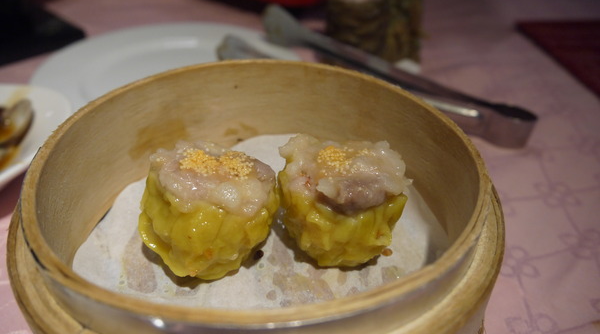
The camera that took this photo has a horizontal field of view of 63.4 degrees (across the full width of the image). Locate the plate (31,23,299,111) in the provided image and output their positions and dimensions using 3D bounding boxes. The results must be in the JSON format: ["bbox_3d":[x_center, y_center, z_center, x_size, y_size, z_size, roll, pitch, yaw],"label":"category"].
[{"bbox_3d":[-0.089,-0.063,0.349,0.183,0.020,0.183,2,35,-1],"label":"plate"}]

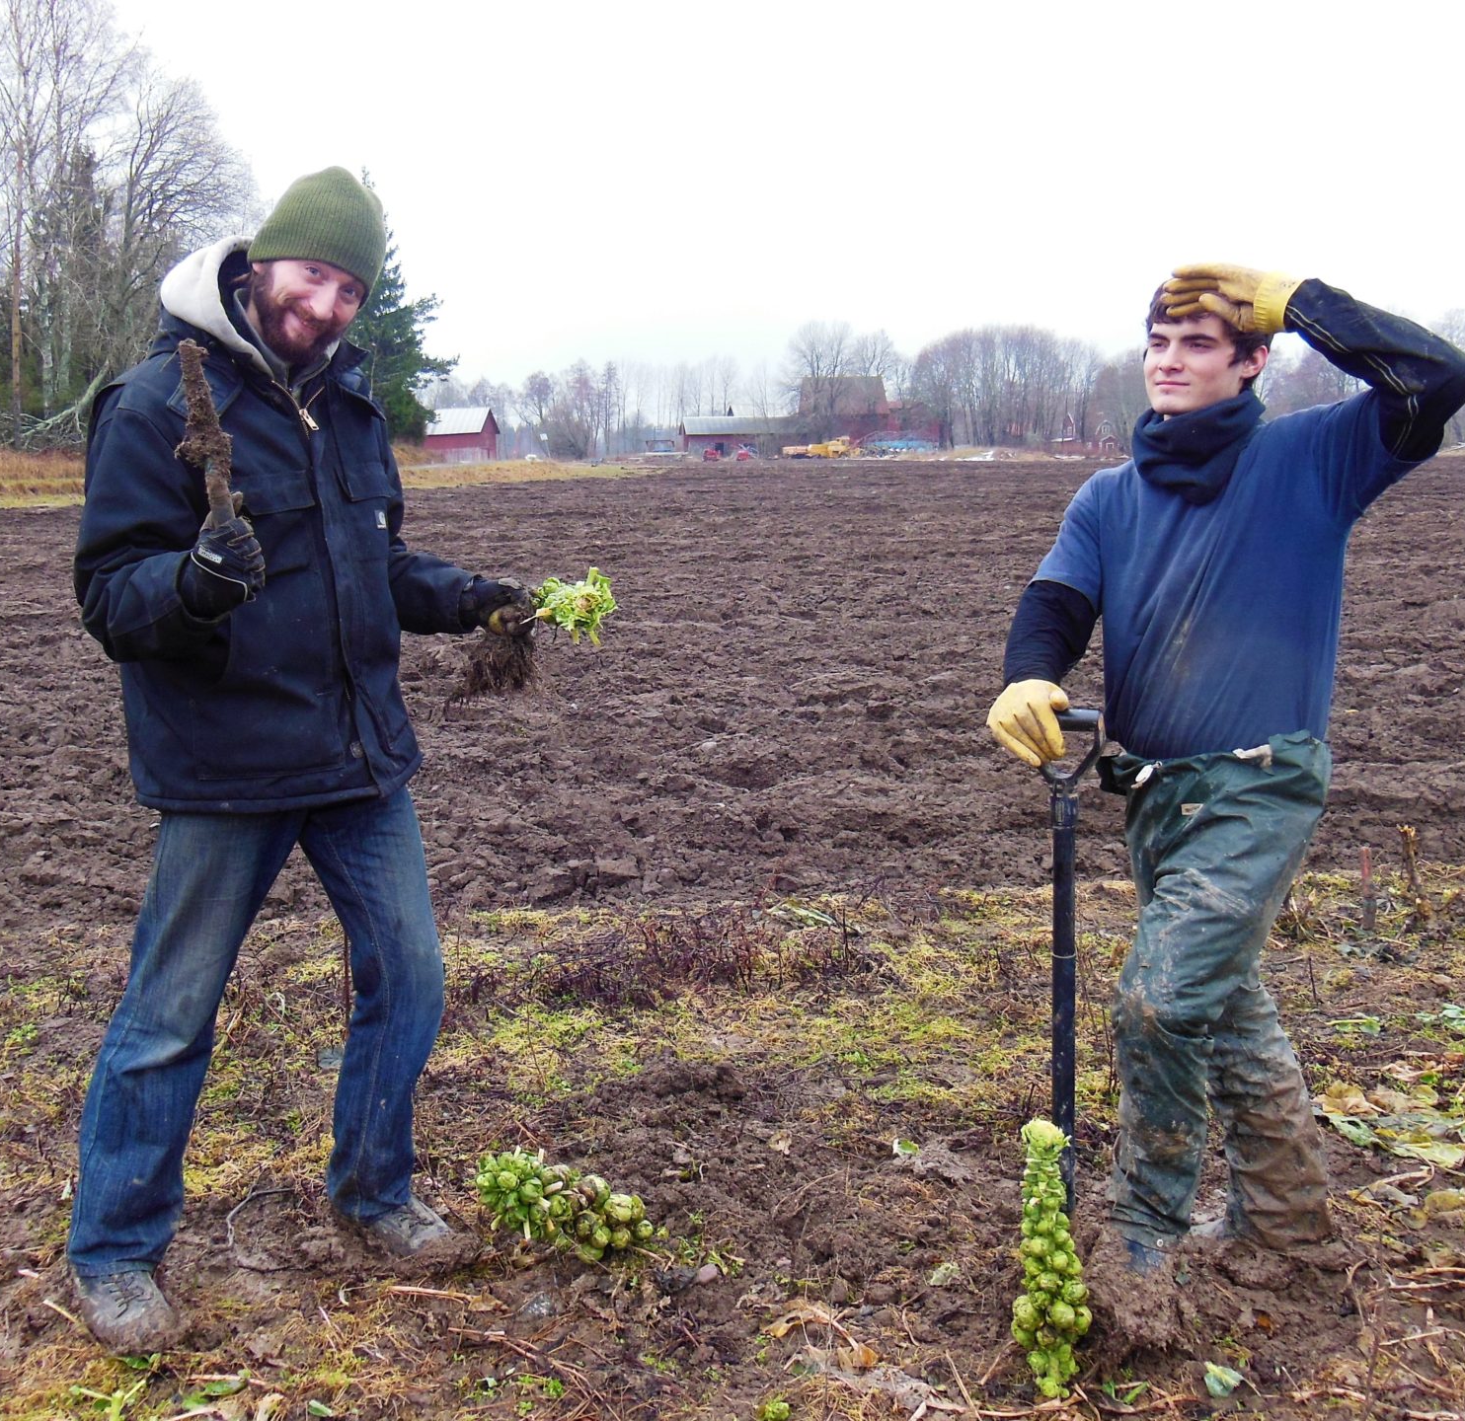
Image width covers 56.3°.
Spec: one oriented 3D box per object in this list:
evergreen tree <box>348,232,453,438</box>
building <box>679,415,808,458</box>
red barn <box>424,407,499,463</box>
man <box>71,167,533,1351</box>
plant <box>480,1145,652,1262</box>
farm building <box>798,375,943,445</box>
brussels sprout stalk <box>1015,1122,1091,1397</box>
[{"bbox_3d":[-19.408,-20.467,73.452,8.000,14.800,8.000,-4,11,-18],"label":"evergreen tree"},{"bbox_3d":[1.273,-31.674,157.858,15.200,5.200,7.500,-1,11,-6],"label":"building"},{"bbox_3d":[-24.923,-25.031,124.513,7.000,5.000,5.500,1,11,5],"label":"red barn"},{"bbox_3d":[-0.665,0.109,2.180,0.640,1.820,0.560,-10,15,-41],"label":"man"},{"bbox_3d":[-0.302,0.880,2.482,0.330,0.160,0.160,8,7,-26],"label":"plant"},{"bbox_3d":[16.318,-34.978,162.312,17.500,10.300,10.000,-1,11,-3],"label":"farm building"},{"bbox_3d":[0.478,0.828,2.070,0.110,0.460,0.110,-2,10,15],"label":"brussels sprout stalk"}]

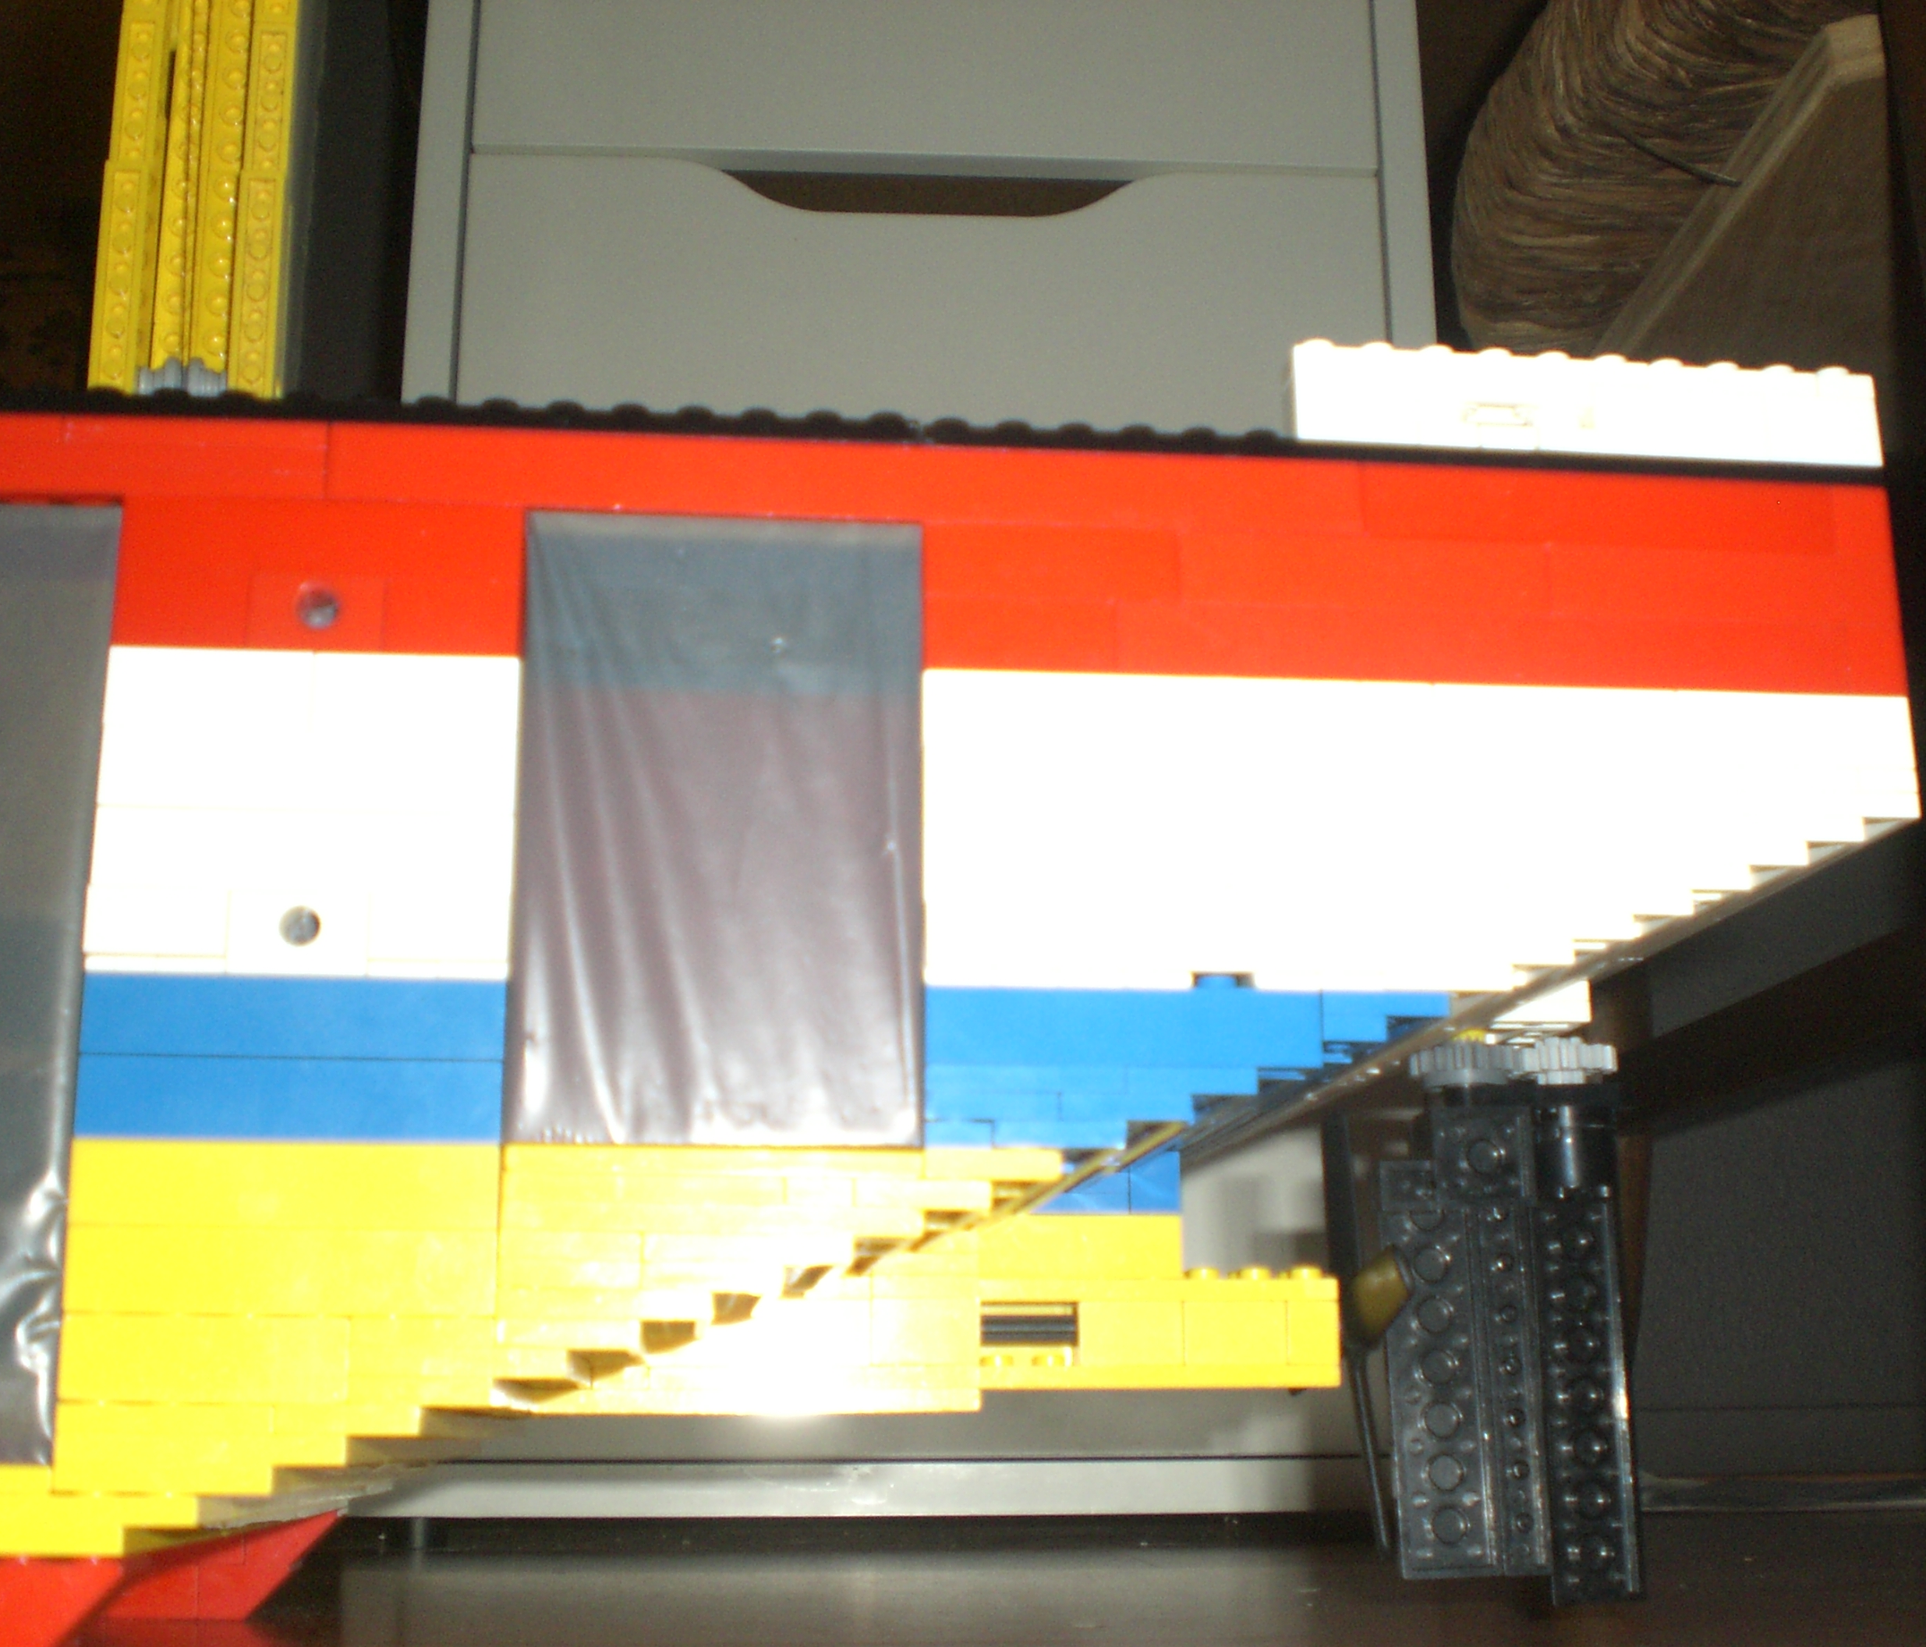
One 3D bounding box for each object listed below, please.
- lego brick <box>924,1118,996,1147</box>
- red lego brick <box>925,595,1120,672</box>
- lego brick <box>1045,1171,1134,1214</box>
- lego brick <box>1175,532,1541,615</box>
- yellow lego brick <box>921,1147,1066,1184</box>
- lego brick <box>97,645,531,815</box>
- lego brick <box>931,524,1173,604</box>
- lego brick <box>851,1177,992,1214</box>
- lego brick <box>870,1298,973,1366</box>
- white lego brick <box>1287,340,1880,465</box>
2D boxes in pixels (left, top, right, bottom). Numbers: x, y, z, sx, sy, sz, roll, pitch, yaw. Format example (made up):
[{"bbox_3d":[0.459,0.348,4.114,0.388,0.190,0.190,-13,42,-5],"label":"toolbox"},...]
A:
[{"bbox_3d":[-0.001,0.037,0.281,0.008,0.003,0.008,1,-14,-7],"label":"lego brick"},{"bbox_3d":[0.006,-0.022,0.297,0.024,0.010,0.008,1,-14,-7],"label":"red lego brick"},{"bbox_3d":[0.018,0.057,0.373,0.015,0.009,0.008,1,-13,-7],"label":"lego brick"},{"bbox_3d":[0.050,-0.030,0.304,0.048,0.010,0.008,1,-14,-7],"label":"lego brick"},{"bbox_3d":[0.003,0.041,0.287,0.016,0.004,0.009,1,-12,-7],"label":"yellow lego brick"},{"bbox_3d":[-0.076,-0.009,0.283,0.048,0.019,0.008,1,-14,-7],"label":"lego brick"},{"bbox_3d":[0.010,-0.031,0.302,0.032,0.010,0.008,1,-13,-7],"label":"lego brick"},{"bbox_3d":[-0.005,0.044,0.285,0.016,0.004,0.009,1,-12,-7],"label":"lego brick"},{"bbox_3d":[-0.006,0.077,0.366,0.016,0.010,0.009,1,-12,-7],"label":"lego brick"},{"bbox_3d":[0.081,-0.054,0.316,0.080,0.014,0.008,1,-13,-7],"label":"white lego brick"}]

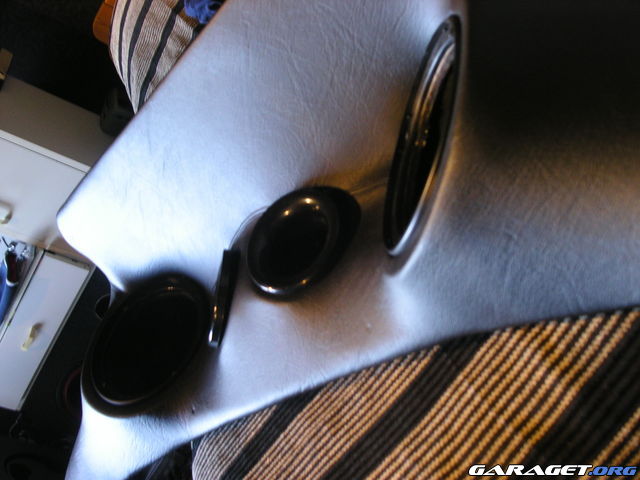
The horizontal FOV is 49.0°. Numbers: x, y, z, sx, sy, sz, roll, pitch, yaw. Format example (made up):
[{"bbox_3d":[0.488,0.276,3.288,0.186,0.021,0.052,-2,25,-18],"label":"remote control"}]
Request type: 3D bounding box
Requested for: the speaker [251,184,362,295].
[{"bbox_3d":[-0.014,0.002,0.550,0.040,0.092,0.092,25,16,-49],"label":"speaker"}]

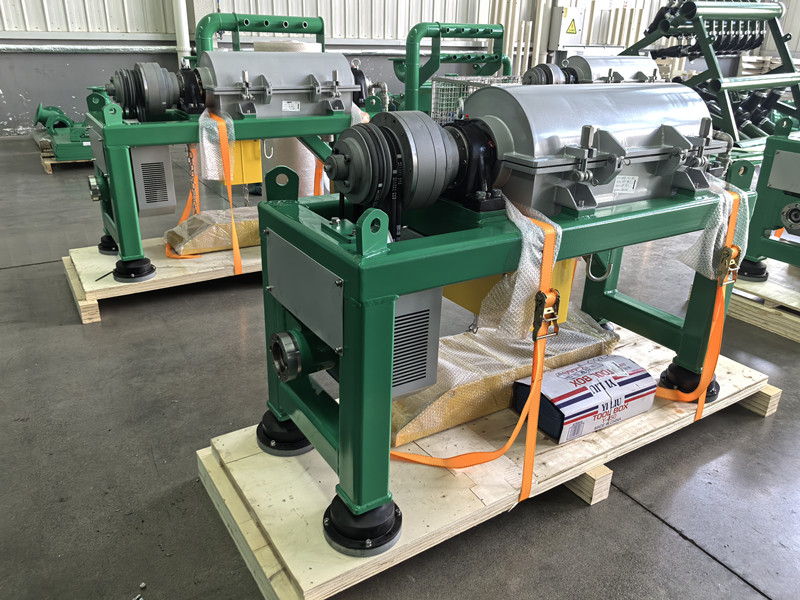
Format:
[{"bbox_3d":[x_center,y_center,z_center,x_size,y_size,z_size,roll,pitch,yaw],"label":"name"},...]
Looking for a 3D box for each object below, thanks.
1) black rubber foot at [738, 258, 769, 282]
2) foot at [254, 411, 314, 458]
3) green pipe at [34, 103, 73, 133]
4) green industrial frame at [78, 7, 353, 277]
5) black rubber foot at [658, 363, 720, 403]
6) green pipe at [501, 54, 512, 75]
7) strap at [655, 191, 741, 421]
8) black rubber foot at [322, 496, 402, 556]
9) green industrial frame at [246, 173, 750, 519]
[{"bbox_3d":[2.217,-0.206,3.947,0.232,0.115,0.232,-13,27,-31],"label":"black rubber foot"},{"bbox_3d":[-0.392,0.436,2.231,0.232,0.115,0.232,2,23,-1],"label":"foot"},{"bbox_3d":[-4.100,-2.151,7.395,0.406,0.362,0.406,-13,27,-31],"label":"green pipe"},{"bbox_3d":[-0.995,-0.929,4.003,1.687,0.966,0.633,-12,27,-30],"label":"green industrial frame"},{"bbox_3d":[1.230,0.321,2.629,0.232,0.115,0.232,2,23,-1],"label":"black rubber foot"},{"bbox_3d":[1.383,-3.031,8.100,0.160,0.300,0.130,-13,27,-31],"label":"green pipe"},{"bbox_3d":[1.179,0.046,2.385,0.189,0.906,0.189,-13,27,-31],"label":"strap"},{"bbox_3d":[-0.104,0.619,1.823,0.232,0.115,0.232,2,23,-1],"label":"black rubber foot"},{"bbox_3d":[0.434,-0.064,2.242,1.687,0.850,0.633,-13,27,-31],"label":"green industrial frame"}]

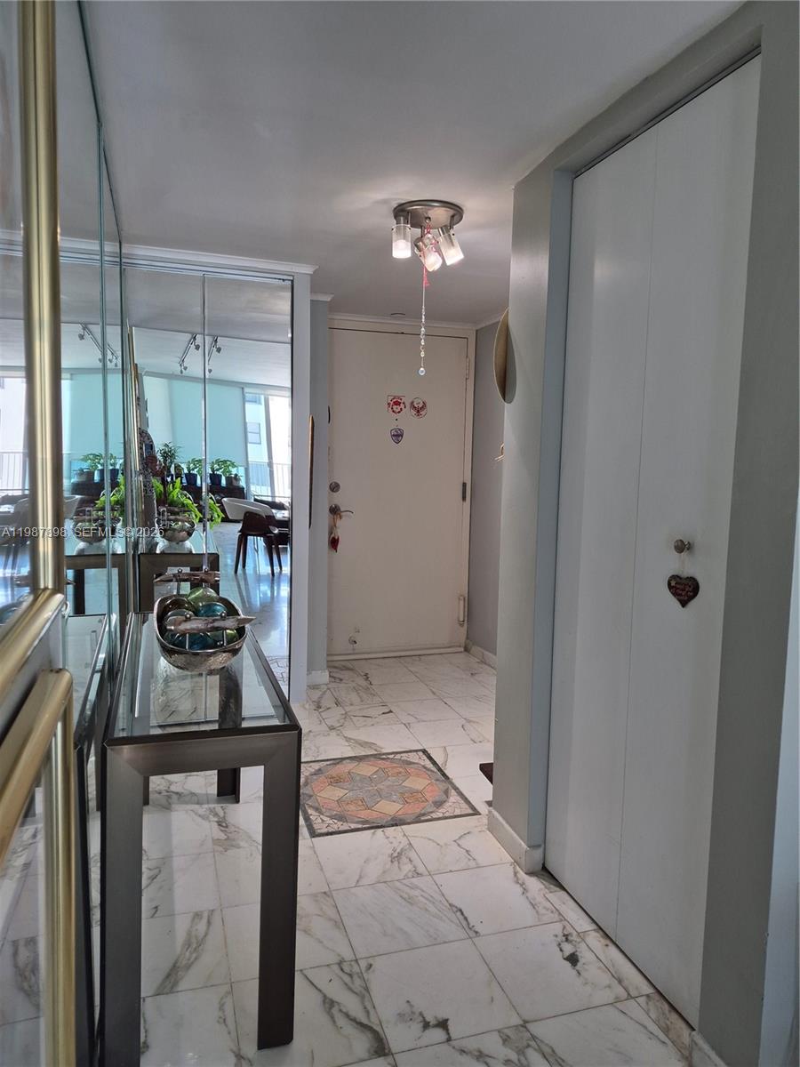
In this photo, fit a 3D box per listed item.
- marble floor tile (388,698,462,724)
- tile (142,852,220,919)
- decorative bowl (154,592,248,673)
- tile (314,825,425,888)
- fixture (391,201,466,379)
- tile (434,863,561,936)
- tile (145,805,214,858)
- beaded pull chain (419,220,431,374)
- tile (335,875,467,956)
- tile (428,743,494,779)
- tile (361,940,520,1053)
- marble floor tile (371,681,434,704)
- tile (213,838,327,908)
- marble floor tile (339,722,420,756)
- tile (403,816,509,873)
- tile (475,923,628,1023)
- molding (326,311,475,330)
[{"bbox_3d":[0.122,0.903,3.578,0.309,0.012,0.315,0,6,-18],"label":"marble floor tile"},{"bbox_3d":[-0.678,1.025,2.054,0.303,0.012,0.303,-1,6,-17],"label":"tile"},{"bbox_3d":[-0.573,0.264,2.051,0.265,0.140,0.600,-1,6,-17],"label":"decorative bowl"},{"bbox_3d":[-0.098,1.024,2.236,0.307,0.012,0.296,0,6,-18],"label":"tile"},{"bbox_3d":[0.096,-0.858,2.552,0.255,0.580,0.262,1,5,0],"label":"fixture"},{"bbox_3d":[0.269,1.051,2.041,0.275,0.012,0.299,0,6,-18],"label":"tile"},{"bbox_3d":[-0.769,0.997,2.343,0.303,0.012,0.303,-1,6,-17],"label":"tile"},{"bbox_3d":[0.090,-0.846,2.551,0.042,0.560,0.035,-1,6,-17],"label":"beaded pull chain"},{"bbox_3d":[-0.009,1.053,1.954,0.304,0.012,0.299,0,6,-18],"label":"tile"},{"bbox_3d":[0.299,0.957,2.997,0.303,0.012,0.303,-1,6,-17],"label":"tile"},{"bbox_3d":[0.084,1.081,1.672,0.307,0.012,0.296,0,6,-18],"label":"tile"},{"bbox_3d":[0.026,0.871,3.862,0.303,0.012,0.303,-1,6,-17],"label":"marble floor tile"},{"bbox_3d":[-0.388,1.022,2.146,0.303,0.012,0.303,-1,6,-17],"label":"tile"},{"bbox_3d":[-0.089,0.934,3.196,0.321,0.012,0.310,0,6,-18],"label":"marble floor tile"},{"bbox_3d":[0.182,1.016,2.325,0.282,0.012,0.303,-1,6,-17],"label":"tile"},{"bbox_3d":[0.362,1.079,1.759,0.278,0.012,0.297,0,6,-18],"label":"tile"},{"bbox_3d":[0.003,-1.298,4.378,1.024,0.048,0.045,-1,6,-17],"label":"molding"}]

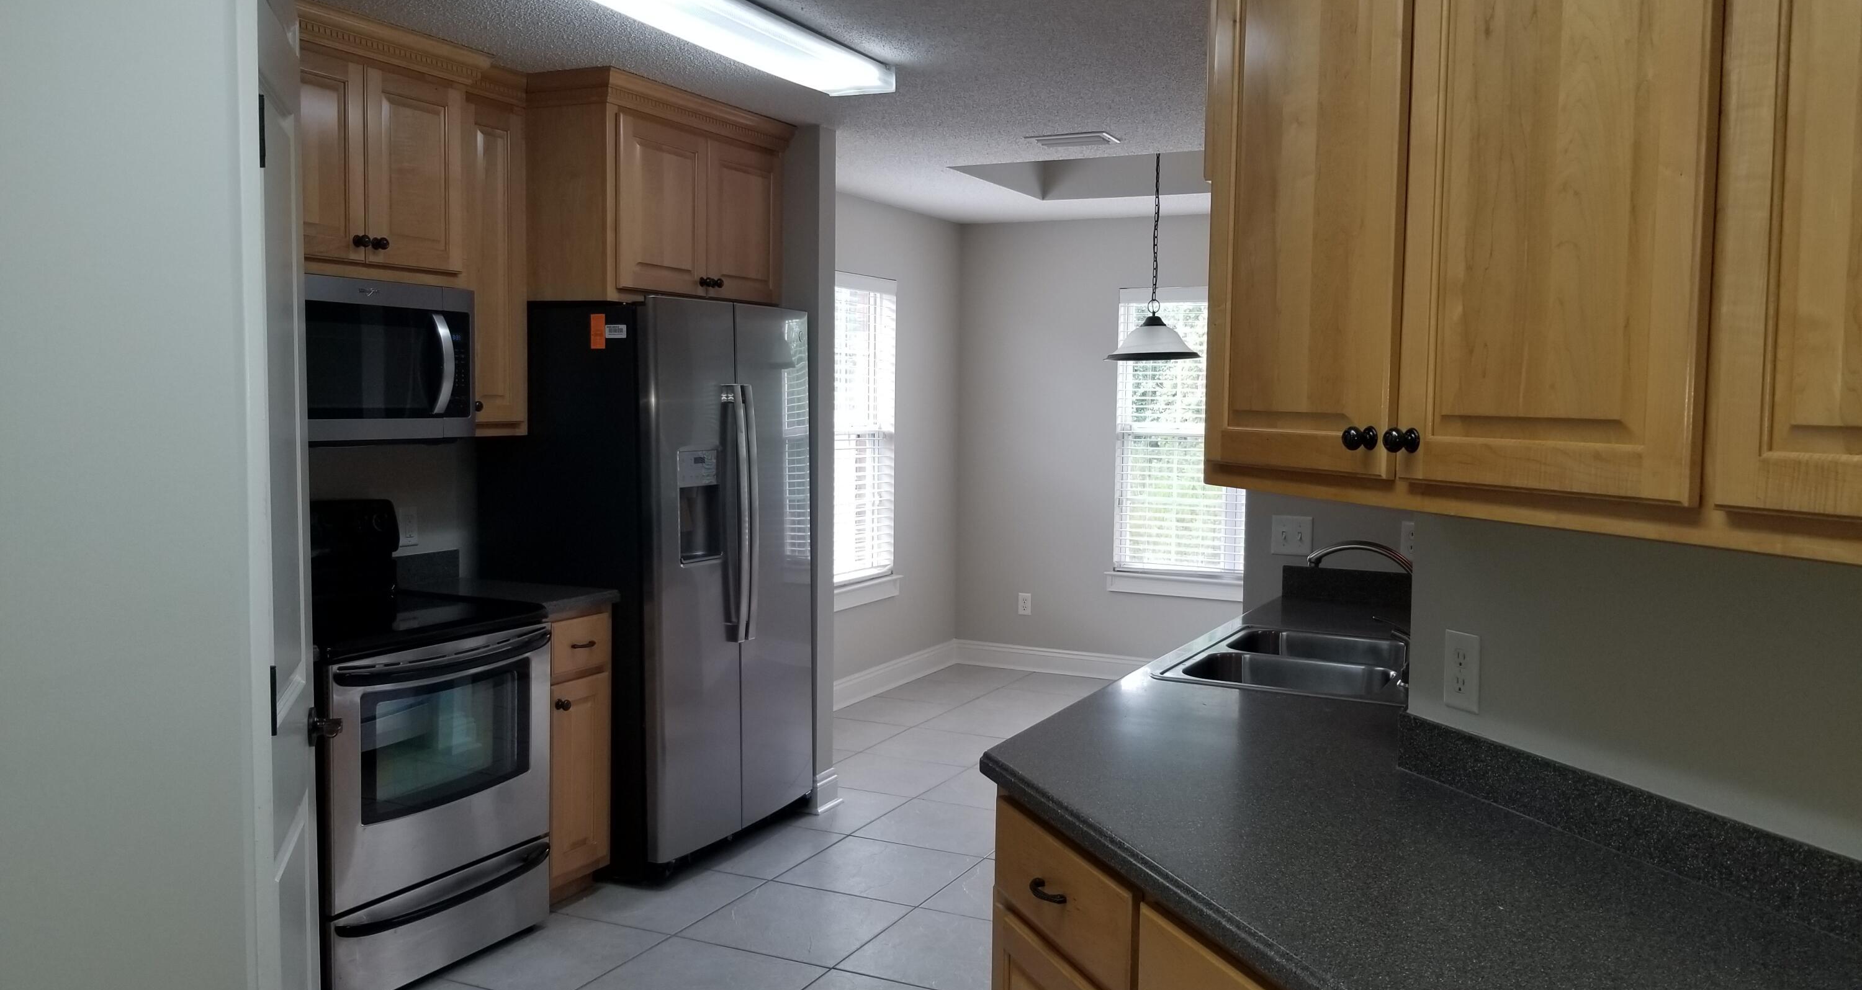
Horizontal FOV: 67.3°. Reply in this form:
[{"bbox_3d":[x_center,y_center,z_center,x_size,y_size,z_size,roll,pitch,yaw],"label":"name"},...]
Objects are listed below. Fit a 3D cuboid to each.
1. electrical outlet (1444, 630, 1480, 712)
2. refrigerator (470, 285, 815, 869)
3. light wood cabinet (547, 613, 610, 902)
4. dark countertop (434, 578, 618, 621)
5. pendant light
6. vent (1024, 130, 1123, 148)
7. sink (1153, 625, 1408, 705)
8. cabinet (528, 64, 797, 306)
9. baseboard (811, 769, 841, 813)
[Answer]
[{"bbox_3d":[0.777,0.259,2.048,0.008,0.114,0.071,-1,4,-18],"label":"electrical outlet"},{"bbox_3d":[-0.907,0.274,4.701,0.770,1.785,0.910,2,4,26],"label":"refrigerator"},{"bbox_3d":[-1.299,0.759,4.203,0.625,0.874,0.300,2,4,26],"label":"light wood cabinet"},{"bbox_3d":[-1.282,0.303,4.168,0.655,0.040,0.300,2,4,26],"label":"dark countertop"},{"bbox_3d":[0.951,-1.053,5.921,0.410,0.955,0.410,2,4,26],"label":"pendant light"},{"bbox_3d":[0.536,-1.308,5.196,0.315,0.020,0.240,2,4,26],"label":"vent"},{"bbox_3d":[0.875,0.455,3.108,0.560,0.195,0.835,2,4,26],"label":"sink"},{"bbox_3d":[-0.987,-0.942,4.672,0.650,0.675,0.985,2,4,26],"label":"cabinet"},{"bbox_3d":[-0.385,1.075,5.114,0.050,0.142,0.180,2,4,26],"label":"baseboard"}]

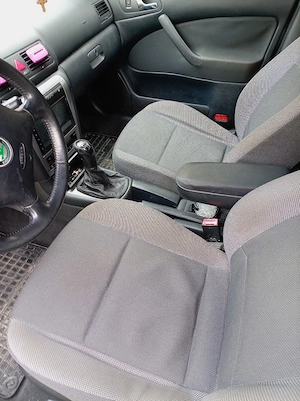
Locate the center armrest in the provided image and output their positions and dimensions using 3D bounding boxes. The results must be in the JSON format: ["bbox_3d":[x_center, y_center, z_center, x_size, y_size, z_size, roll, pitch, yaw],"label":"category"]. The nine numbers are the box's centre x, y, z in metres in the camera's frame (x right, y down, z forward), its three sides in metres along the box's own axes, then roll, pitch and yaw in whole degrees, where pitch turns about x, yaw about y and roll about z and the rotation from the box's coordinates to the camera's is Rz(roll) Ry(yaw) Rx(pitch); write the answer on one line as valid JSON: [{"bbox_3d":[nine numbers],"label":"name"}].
[{"bbox_3d":[0.247,-0.034,0.867,0.330,0.090,0.125,9,44,18],"label":"center armrest"}]

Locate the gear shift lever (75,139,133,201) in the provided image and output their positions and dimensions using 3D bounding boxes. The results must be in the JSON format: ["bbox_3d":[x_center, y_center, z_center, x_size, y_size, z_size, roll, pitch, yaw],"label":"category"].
[{"bbox_3d":[-0.157,-0.130,0.970,0.170,0.170,0.140,13,45,15],"label":"gear shift lever"}]

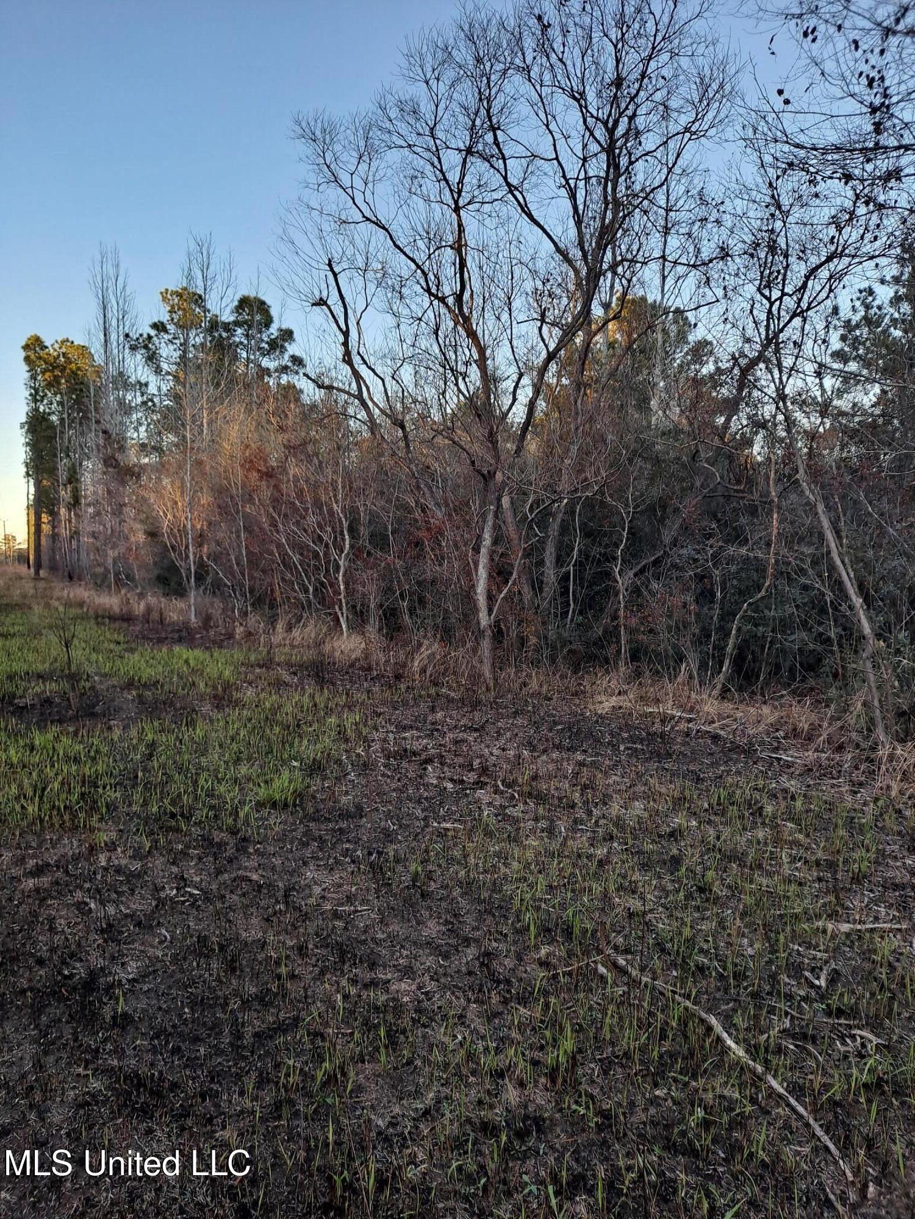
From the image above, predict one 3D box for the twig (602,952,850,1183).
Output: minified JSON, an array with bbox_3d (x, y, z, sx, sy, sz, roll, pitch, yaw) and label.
[{"bbox_3d":[0.783,1.313,2.643,0.175,0.065,1.230,-1,4,-20],"label":"twig"}]

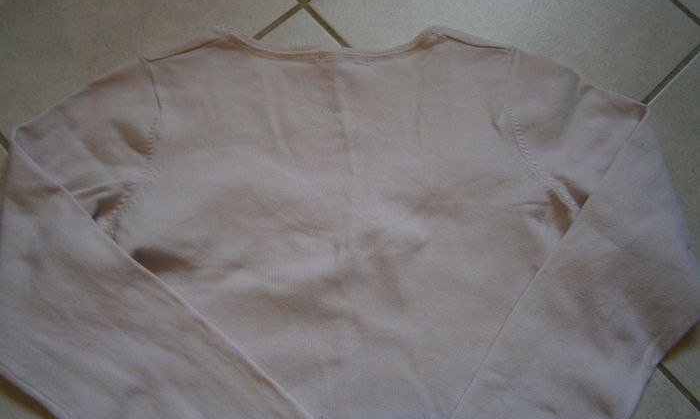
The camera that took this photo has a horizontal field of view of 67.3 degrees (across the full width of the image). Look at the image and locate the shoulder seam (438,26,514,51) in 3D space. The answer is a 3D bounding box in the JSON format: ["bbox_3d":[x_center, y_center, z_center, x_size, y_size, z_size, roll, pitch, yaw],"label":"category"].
[{"bbox_3d":[0.130,-0.177,0.545,0.078,0.012,0.013,15,75,0],"label":"shoulder seam"}]

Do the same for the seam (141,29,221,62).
[{"bbox_3d":[-0.168,-0.163,0.523,0.079,0.012,0.013,-21,78,-8],"label":"seam"}]

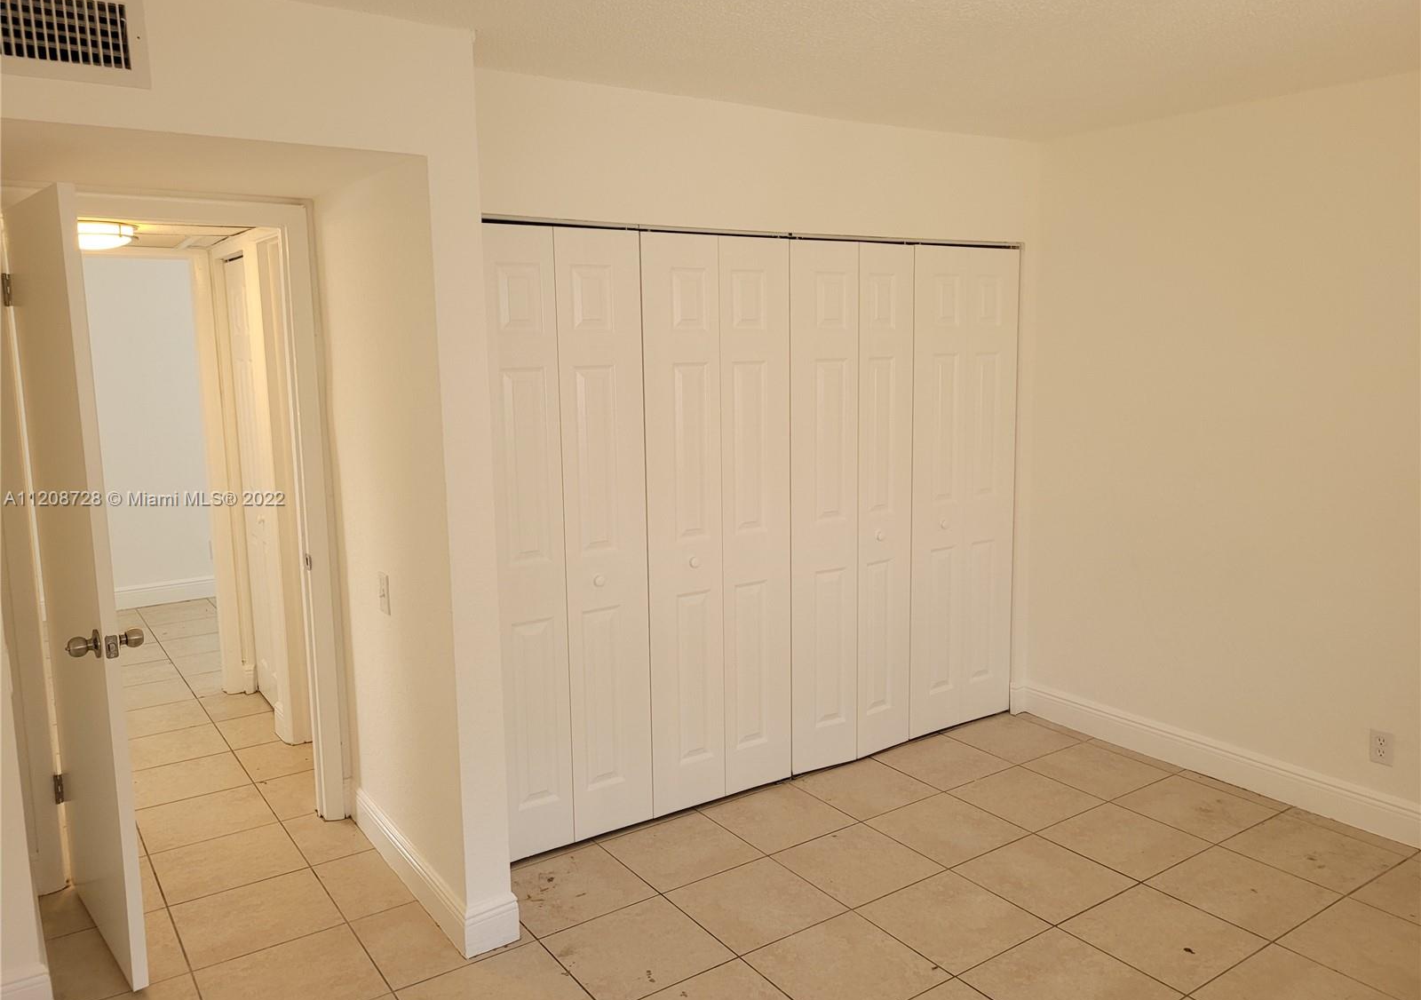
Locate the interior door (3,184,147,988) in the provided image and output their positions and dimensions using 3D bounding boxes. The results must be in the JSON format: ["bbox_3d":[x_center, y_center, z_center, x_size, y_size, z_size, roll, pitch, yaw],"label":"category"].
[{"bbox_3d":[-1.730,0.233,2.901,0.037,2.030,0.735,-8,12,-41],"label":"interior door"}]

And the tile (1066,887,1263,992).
[{"bbox_3d":[1.270,1.225,2.999,0.405,0.010,0.405,-7,11,-34],"label":"tile"}]

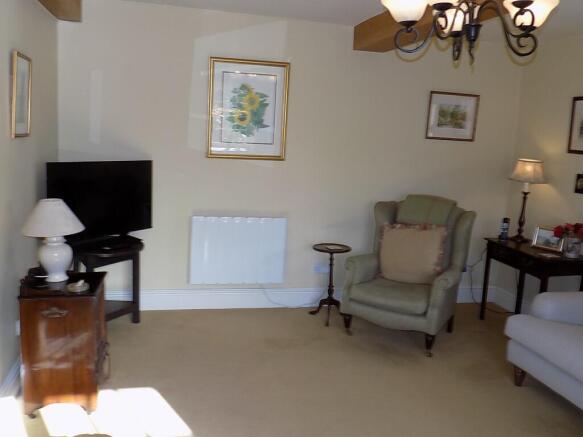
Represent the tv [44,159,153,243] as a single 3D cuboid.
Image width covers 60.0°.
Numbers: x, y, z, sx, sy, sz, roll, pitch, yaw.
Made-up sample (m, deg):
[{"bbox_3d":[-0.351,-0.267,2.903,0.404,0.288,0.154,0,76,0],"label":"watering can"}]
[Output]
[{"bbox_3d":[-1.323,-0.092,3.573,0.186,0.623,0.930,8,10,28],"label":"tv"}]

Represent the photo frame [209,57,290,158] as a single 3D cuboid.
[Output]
[{"bbox_3d":[-0.343,-0.876,4.090,0.644,0.798,0.029,1,9,-13],"label":"photo frame"}]

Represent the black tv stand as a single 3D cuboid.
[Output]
[{"bbox_3d":[-1.400,0.507,3.734,0.558,0.601,0.601,8,10,28],"label":"black tv stand"}]

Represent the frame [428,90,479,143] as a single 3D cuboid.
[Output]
[{"bbox_3d":[1.447,-0.904,4.501,0.483,0.410,0.026,1,9,-13],"label":"frame"}]

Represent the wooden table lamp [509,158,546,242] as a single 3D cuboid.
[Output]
[{"bbox_3d":[1.998,-0.150,4.338,0.307,0.708,0.307,1,9,-13],"label":"wooden table lamp"}]

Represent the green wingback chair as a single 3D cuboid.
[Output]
[{"bbox_3d":[0.921,0.372,3.936,0.801,1.065,0.815,9,10,32],"label":"green wingback chair"}]

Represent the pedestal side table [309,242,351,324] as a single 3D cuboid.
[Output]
[{"bbox_3d":[0.318,0.534,4.172,0.329,0.608,0.329,3,8,0],"label":"pedestal side table"}]

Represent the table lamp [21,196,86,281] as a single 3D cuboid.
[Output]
[{"bbox_3d":[-1.273,0.113,2.726,0.303,0.446,0.303,1,9,-13],"label":"table lamp"}]

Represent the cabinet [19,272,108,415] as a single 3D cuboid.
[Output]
[{"bbox_3d":[-1.208,0.649,2.732,0.358,0.636,0.472,1,9,-13],"label":"cabinet"}]

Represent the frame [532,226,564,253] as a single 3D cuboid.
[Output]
[{"bbox_3d":[2.093,0.172,4.112,0.079,0.162,0.250,-1,10,-27],"label":"frame"}]

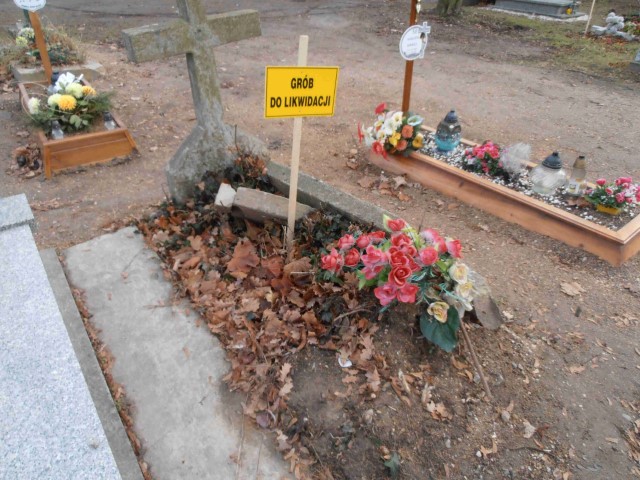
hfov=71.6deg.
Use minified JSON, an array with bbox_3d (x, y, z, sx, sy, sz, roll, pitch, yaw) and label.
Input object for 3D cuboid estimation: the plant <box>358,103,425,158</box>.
[{"bbox_3d":[0.585,-0.897,3.650,0.520,0.380,0.420,5,35,8],"label":"plant"}]

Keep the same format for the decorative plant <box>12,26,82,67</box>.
[{"bbox_3d":[-3.750,-2.680,6.130,0.820,0.440,0.600,-18,38,-24],"label":"decorative plant"}]

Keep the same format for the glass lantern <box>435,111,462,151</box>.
[{"bbox_3d":[1.031,-0.870,3.560,0.200,0.315,0.200,9,36,14],"label":"glass lantern"}]

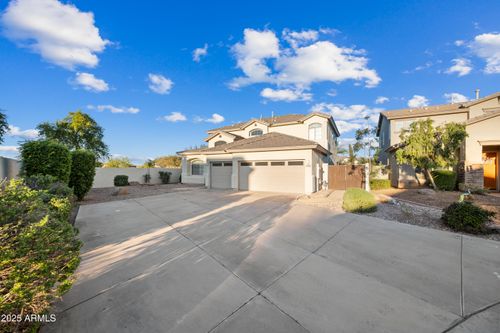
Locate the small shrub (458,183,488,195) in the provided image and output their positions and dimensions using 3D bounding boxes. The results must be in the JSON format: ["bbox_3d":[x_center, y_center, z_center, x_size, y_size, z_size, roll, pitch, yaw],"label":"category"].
[{"bbox_3d":[13.451,1.275,11.700,1.250,0.600,0.900,0,-1,24],"label":"small shrub"}]

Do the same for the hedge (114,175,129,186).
[{"bbox_3d":[-10.774,1.160,16.300,0.970,0.980,0.950,0,0,28],"label":"hedge"}]

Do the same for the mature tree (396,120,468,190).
[{"bbox_3d":[13.071,-0.900,14.000,3.900,5.100,3.800,0,0,28],"label":"mature tree"}]

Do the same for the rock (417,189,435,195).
[{"bbox_3d":[10.472,1.493,11.600,0.830,0.280,0.600,0,-1,24],"label":"rock"}]

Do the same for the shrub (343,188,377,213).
[{"bbox_3d":[4.225,1.292,7.500,1.150,0.880,1.100,0,-1,24],"label":"shrub"}]

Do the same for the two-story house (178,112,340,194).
[{"bbox_3d":[2.250,-1.720,20.300,12.200,7.000,14.200,0,0,28],"label":"two-story house"}]

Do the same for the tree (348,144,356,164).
[{"bbox_3d":[12.654,-0.500,24.000,0.900,4.400,0.900,0,0,28],"label":"tree"}]

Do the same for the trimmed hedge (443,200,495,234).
[{"bbox_3d":[5.735,1.307,5.150,0.920,0.780,0.850,0,-1,24],"label":"trimmed hedge"}]

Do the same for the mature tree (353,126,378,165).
[{"bbox_3d":[9.469,-0.850,15.800,2.000,5.100,2.000,0,0,28],"label":"mature tree"}]

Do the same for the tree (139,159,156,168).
[{"bbox_3d":[-21.929,0.377,42.000,4.000,4.100,3.800,0,-1,24],"label":"tree"}]

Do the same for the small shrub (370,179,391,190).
[{"bbox_3d":[9.585,1.313,14.300,1.300,0.800,0.950,0,-1,24],"label":"small shrub"}]

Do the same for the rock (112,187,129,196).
[{"bbox_3d":[-8.394,1.613,12.600,0.920,0.550,0.680,0,-1,24],"label":"rock"}]

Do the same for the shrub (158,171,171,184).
[{"bbox_3d":[-9.379,1.299,21.400,1.200,1.480,1.050,0,-1,24],"label":"shrub"}]

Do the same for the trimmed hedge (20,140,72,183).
[{"bbox_3d":[-7.851,0.365,7.500,1.400,2.730,1.250,0,0,28],"label":"trimmed hedge"}]

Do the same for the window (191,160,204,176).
[{"bbox_3d":[-4.619,0.090,17.200,1.450,1.240,0.120,0,0,28],"label":"window"}]

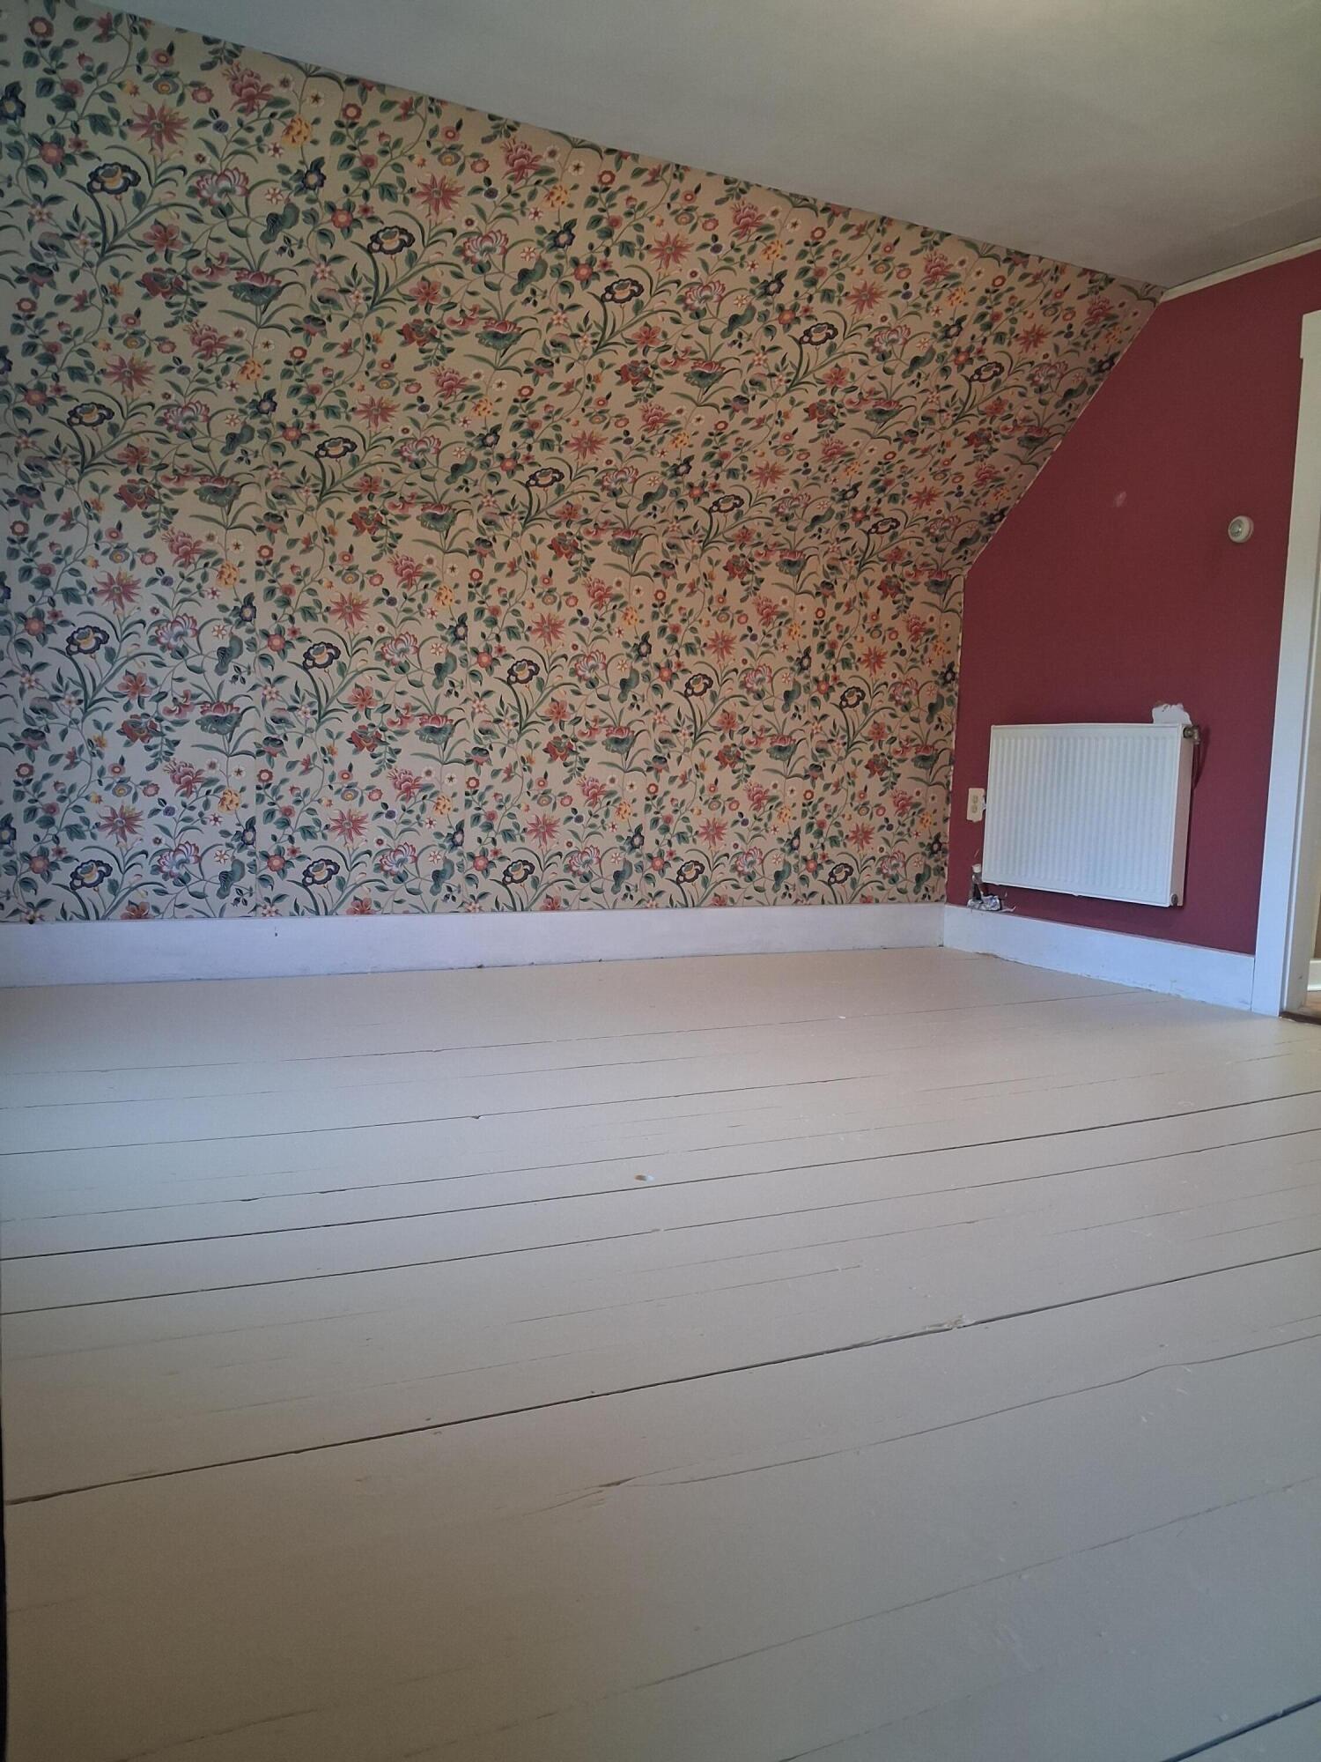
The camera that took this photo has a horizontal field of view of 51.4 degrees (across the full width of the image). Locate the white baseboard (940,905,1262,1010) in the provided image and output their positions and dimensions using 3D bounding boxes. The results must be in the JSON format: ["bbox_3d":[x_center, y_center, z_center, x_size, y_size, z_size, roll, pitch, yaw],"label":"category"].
[{"bbox_3d":[1.556,0.262,5.063,0.022,0.178,1.475,-1,6,-29],"label":"white baseboard"}]

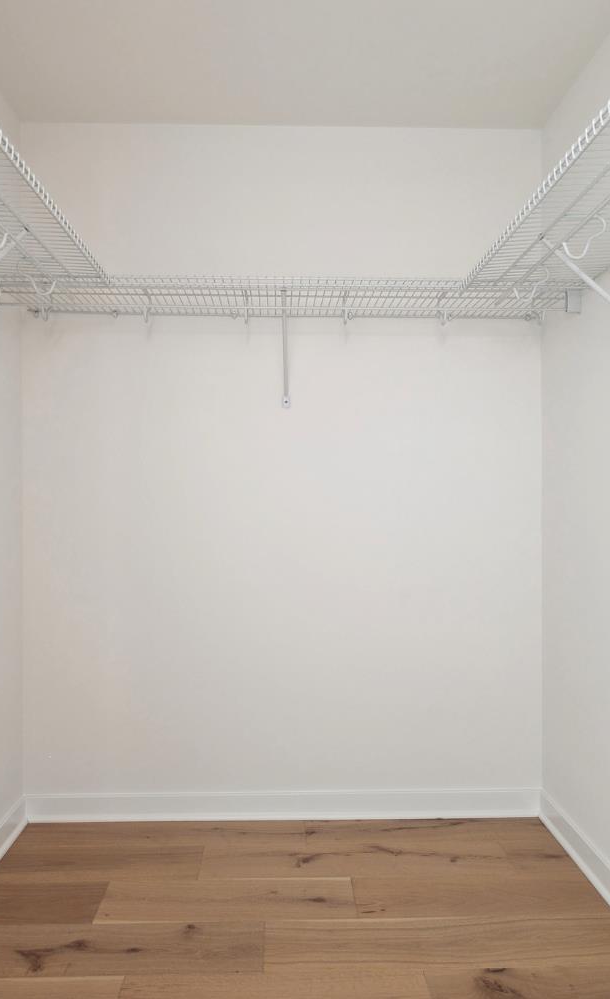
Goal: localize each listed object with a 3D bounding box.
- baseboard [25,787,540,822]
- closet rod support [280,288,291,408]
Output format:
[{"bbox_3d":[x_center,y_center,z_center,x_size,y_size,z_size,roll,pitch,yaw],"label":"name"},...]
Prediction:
[{"bbox_3d":[-0.071,1.084,2.211,1.830,0.102,0.018,0,0,-1],"label":"baseboard"},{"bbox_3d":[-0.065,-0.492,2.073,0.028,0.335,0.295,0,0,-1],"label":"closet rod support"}]

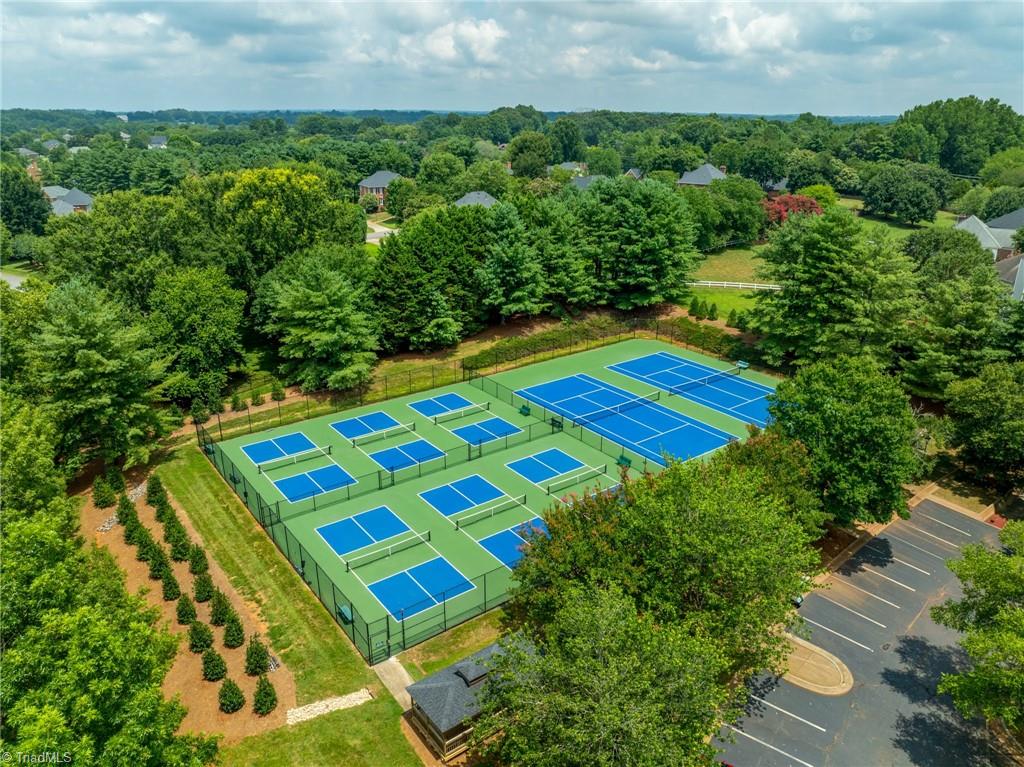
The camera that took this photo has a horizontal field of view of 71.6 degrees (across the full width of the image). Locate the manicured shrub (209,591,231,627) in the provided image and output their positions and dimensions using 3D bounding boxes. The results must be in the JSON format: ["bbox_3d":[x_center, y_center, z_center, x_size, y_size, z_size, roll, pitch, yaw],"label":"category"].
[{"bbox_3d":[-18.847,14.337,45.746,1.400,2.427,1.400,0,21,0],"label":"manicured shrub"}]

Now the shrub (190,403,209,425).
[{"bbox_3d":[-32.851,2.968,74.433,1.740,2.330,1.740,0,21,0],"label":"shrub"}]

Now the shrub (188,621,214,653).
[{"bbox_3d":[-19.031,15.305,43.316,1.444,1.839,1.444,-14,25,-35],"label":"shrub"}]

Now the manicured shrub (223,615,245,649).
[{"bbox_3d":[-17.284,15.133,43.886,1.420,2.210,1.420,0,21,0],"label":"manicured shrub"}]

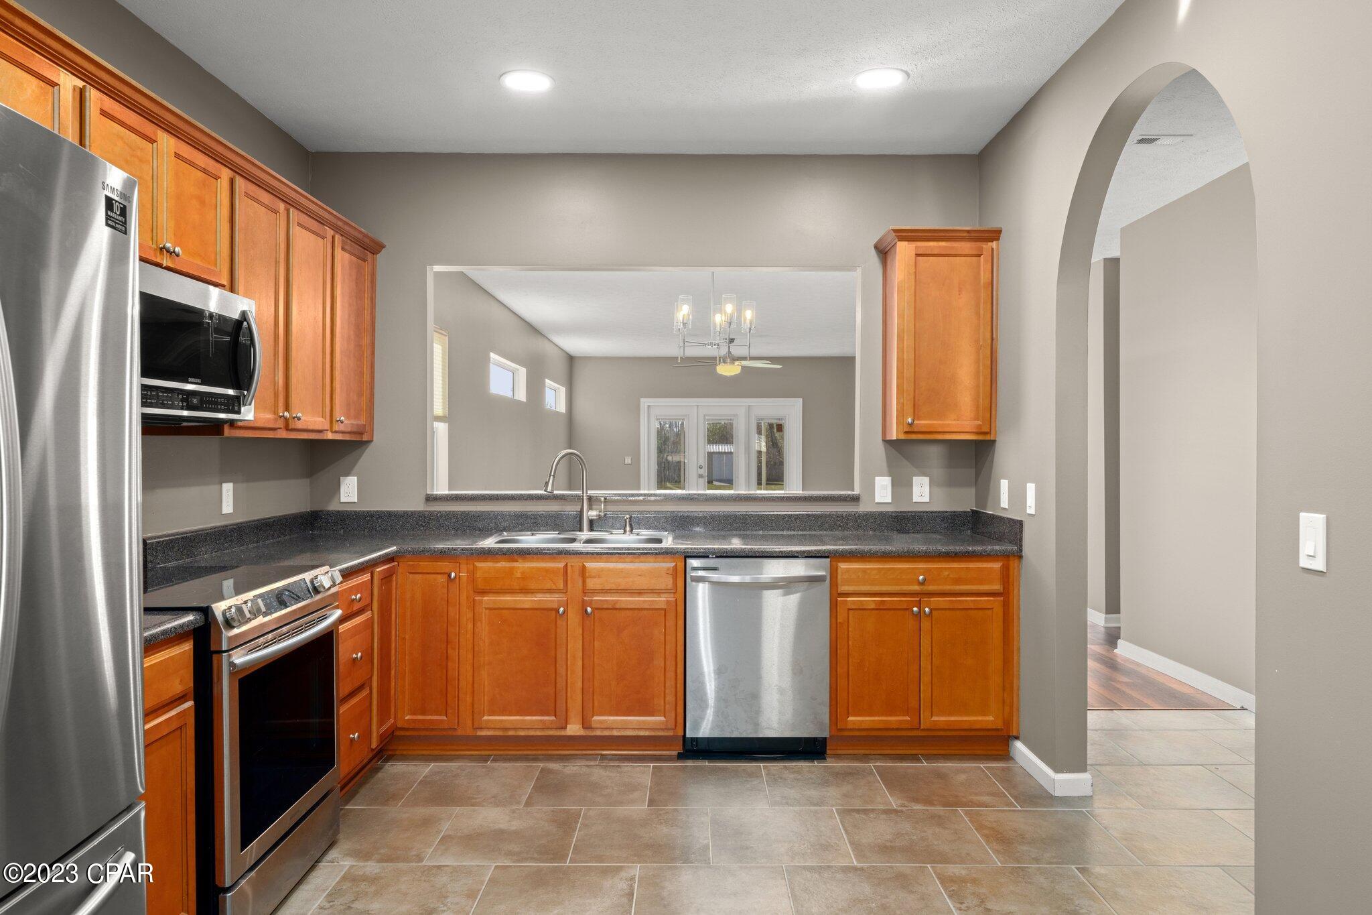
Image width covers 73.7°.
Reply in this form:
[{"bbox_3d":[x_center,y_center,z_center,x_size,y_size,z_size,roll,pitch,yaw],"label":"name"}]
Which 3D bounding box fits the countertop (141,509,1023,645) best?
[{"bbox_3d":[-0.211,0.347,3.156,3.233,0.152,2.603,0,1,0],"label":"countertop"}]

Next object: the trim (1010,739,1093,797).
[{"bbox_3d":[1.492,1.257,3.753,0.171,0.090,0.477,0,1,0],"label":"trim"}]

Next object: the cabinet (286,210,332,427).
[{"bbox_3d":[-1.678,-0.538,3.708,0.334,0.894,0.452,0,1,0],"label":"cabinet"}]

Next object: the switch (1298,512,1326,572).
[{"bbox_3d":[1.400,0.188,2.046,0.012,0.124,0.081,0,1,0],"label":"switch"}]

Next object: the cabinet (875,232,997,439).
[{"bbox_3d":[1.182,-0.558,4.310,0.487,0.955,0.354,0,1,0],"label":"cabinet"}]

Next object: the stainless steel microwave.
[{"bbox_3d":[-1.629,-0.312,2.673,0.437,0.422,0.759,0,1,0],"label":"stainless steel microwave"}]

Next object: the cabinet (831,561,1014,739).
[{"bbox_3d":[1.006,0.810,4.152,0.792,0.791,0.615,0,1,0],"label":"cabinet"}]

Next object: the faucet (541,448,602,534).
[{"bbox_3d":[-0.531,0.162,4.283,0.260,0.397,0.130,0,1,-38],"label":"faucet"}]

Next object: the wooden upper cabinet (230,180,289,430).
[{"bbox_3d":[-1.661,-0.512,3.213,0.329,0.860,0.420,0,1,0],"label":"wooden upper cabinet"}]

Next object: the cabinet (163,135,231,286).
[{"bbox_3d":[-1.662,-0.743,2.803,0.329,0.400,0.385,0,1,0],"label":"cabinet"}]

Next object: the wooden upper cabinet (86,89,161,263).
[{"bbox_3d":[-1.683,-0.750,2.495,0.334,0.427,0.354,0,1,0],"label":"wooden upper cabinet"}]

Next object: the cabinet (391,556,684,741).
[{"bbox_3d":[-0.624,0.806,4.155,1.237,0.788,0.615,0,1,0],"label":"cabinet"}]

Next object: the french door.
[{"bbox_3d":[0.573,0.104,14.679,2.577,2.083,0.151,0,1,0],"label":"french door"}]

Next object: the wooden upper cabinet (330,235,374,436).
[{"bbox_3d":[-1.676,-0.542,4.188,0.334,0.899,0.487,0,1,0],"label":"wooden upper cabinet"}]

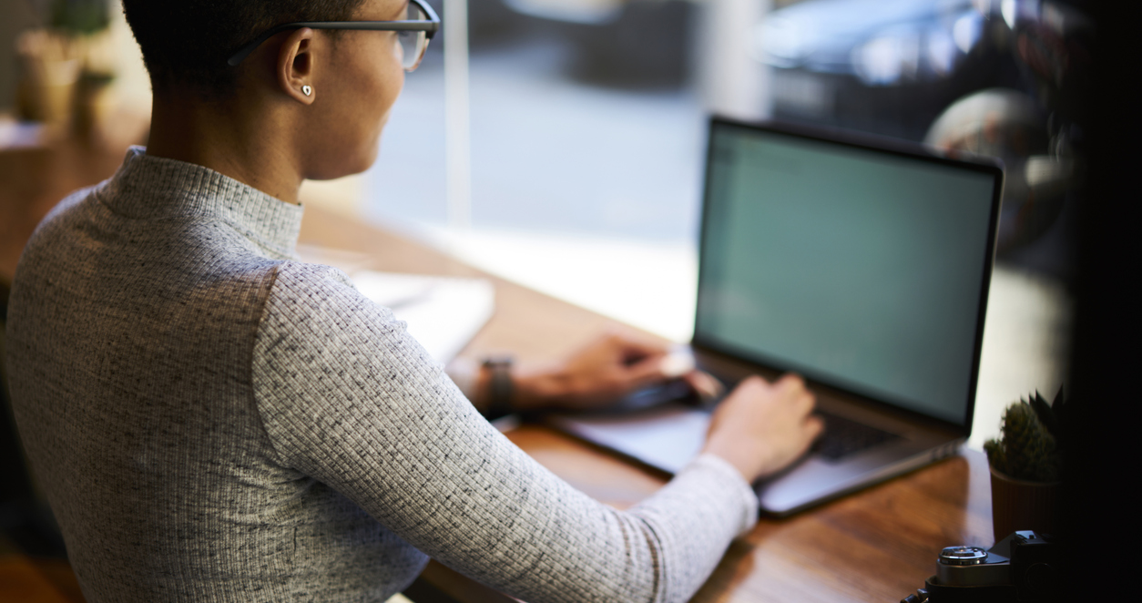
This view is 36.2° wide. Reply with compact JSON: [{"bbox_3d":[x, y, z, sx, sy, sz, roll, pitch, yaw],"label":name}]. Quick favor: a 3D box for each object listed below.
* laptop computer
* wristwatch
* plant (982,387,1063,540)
[{"bbox_3d":[0.144,-0.004,1.497,0.266,0.235,0.349,-15,21,-35],"label":"laptop computer"},{"bbox_3d":[-0.065,0.077,1.552,0.037,0.050,0.056,-13,20,-32],"label":"wristwatch"},{"bbox_3d":[0.332,0.124,1.222,0.088,0.138,0.088,-2,17,0],"label":"plant"}]

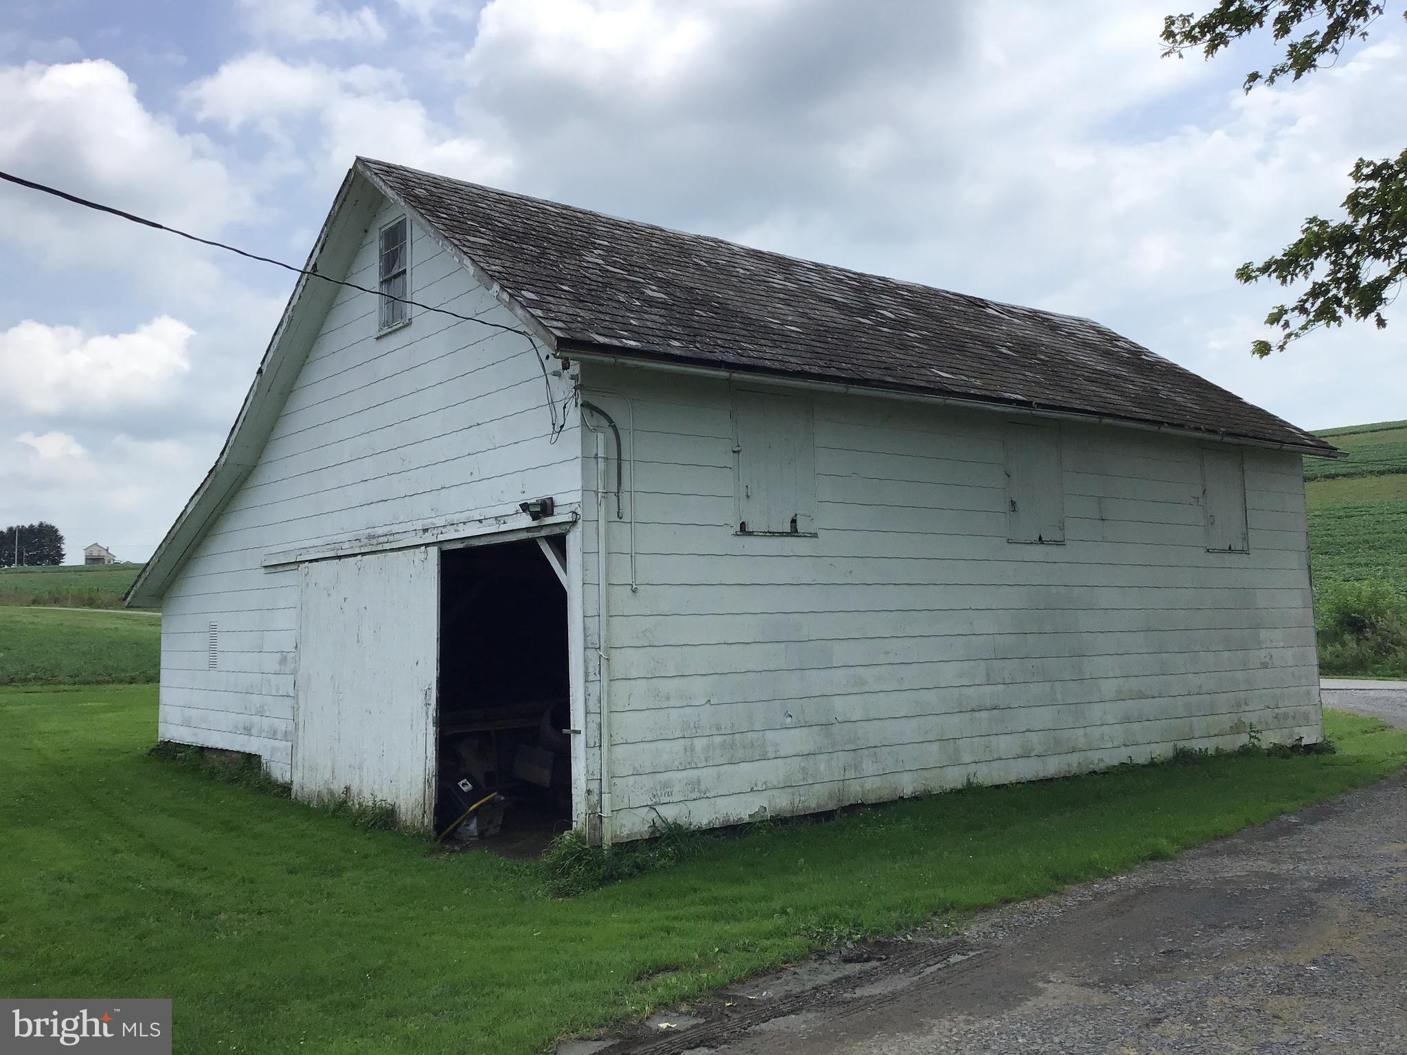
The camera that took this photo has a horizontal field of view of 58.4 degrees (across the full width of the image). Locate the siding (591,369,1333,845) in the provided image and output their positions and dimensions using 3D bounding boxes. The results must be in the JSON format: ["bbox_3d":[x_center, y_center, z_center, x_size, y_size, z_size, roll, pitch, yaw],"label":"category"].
[{"bbox_3d":[3.857,0.799,14.431,12.290,4.120,0.200,2,-6,-37],"label":"siding"}]

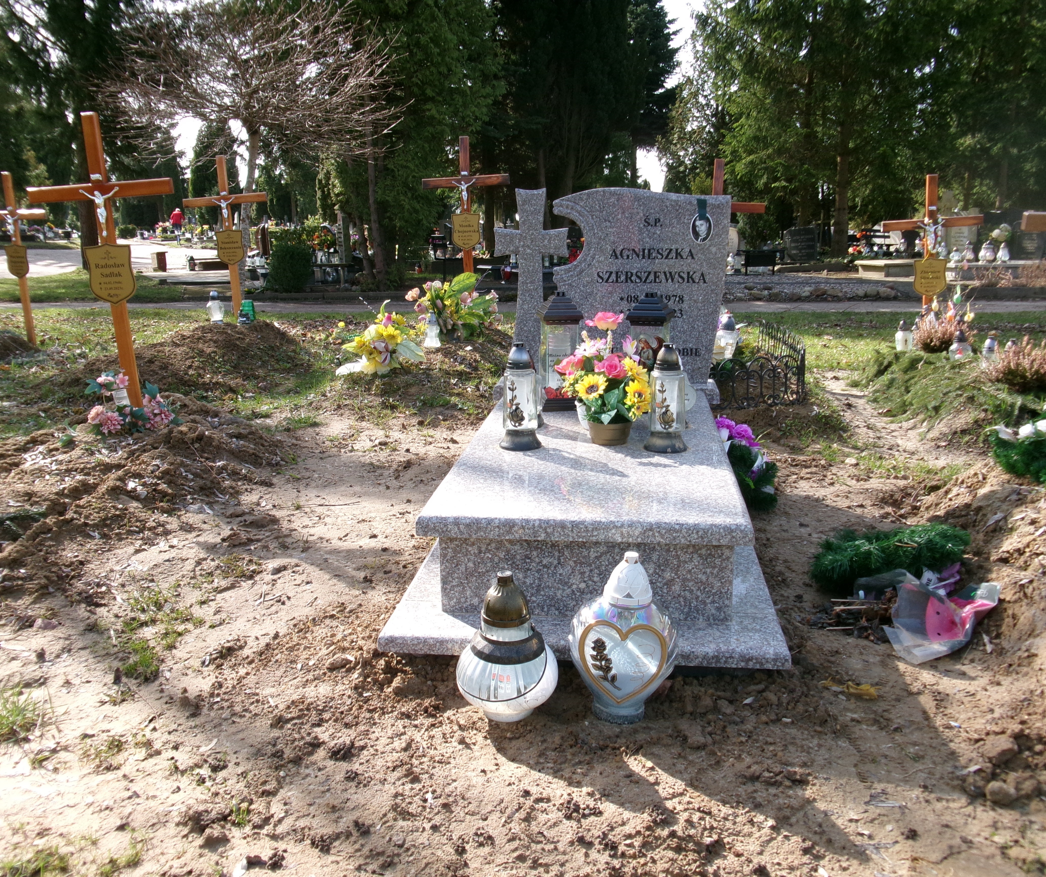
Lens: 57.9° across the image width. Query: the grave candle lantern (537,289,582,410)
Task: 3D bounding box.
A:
[{"bbox_3d":[0.147,-0.335,3.566,0.150,0.438,0.150,-3,13,-9],"label":"grave candle lantern"}]

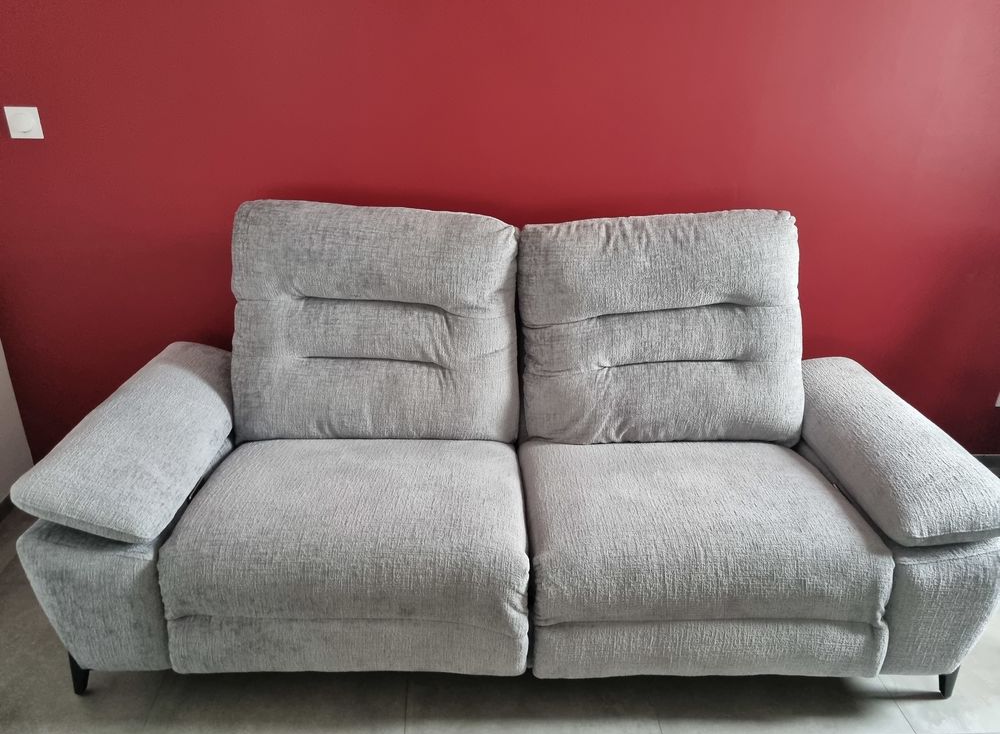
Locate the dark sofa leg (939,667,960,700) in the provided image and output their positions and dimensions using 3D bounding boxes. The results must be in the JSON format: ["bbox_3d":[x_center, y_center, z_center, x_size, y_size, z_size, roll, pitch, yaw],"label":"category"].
[{"bbox_3d":[1.102,0.769,1.851,0.048,0.096,0.045,1,26,-3],"label":"dark sofa leg"}]

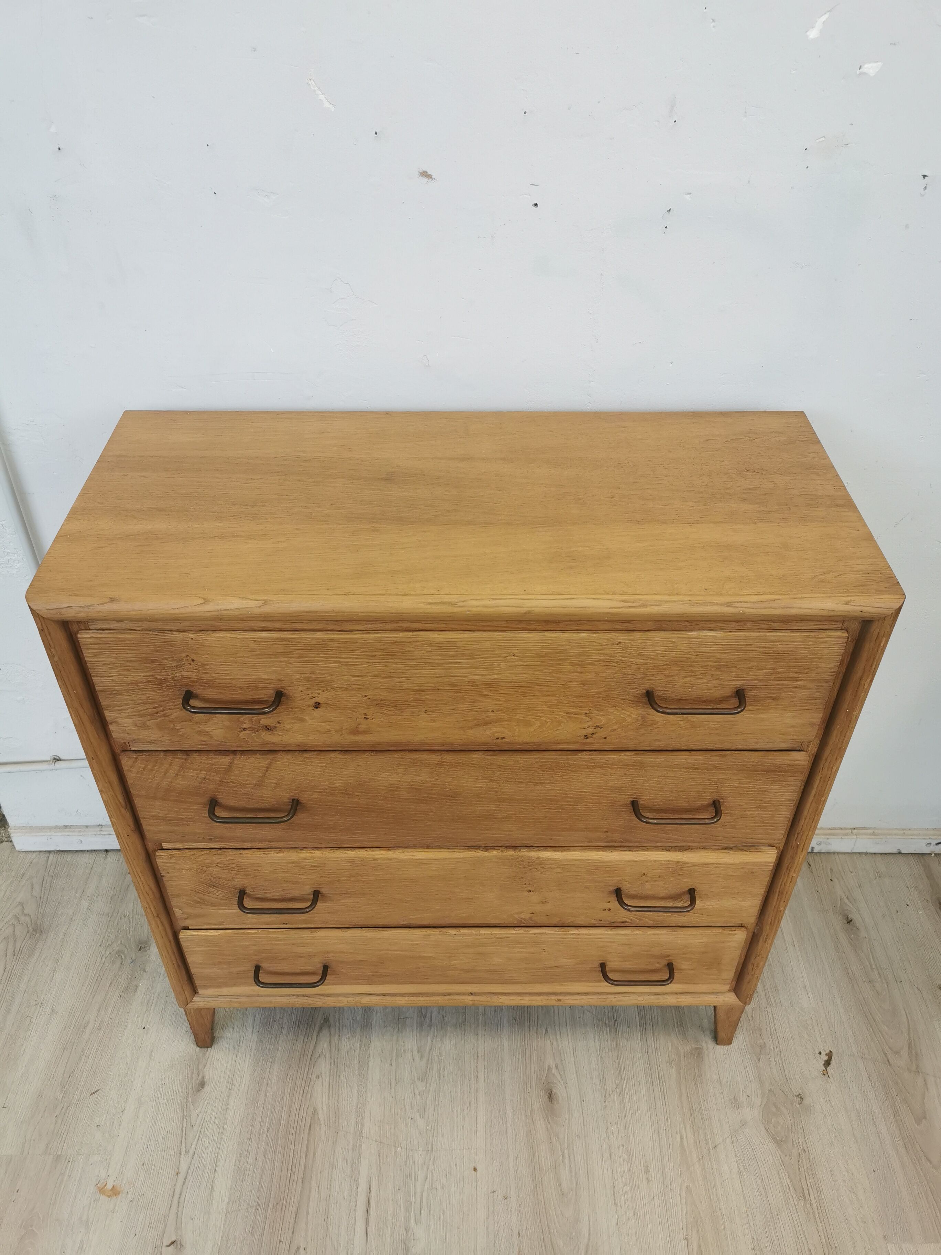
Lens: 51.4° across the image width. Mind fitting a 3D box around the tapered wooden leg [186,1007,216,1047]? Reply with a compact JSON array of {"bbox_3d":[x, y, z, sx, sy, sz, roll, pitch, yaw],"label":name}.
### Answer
[{"bbox_3d":[-0.429,0.635,1.609,0.047,0.140,0.045,0,41,0],"label":"tapered wooden leg"}]

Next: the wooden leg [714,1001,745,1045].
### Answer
[{"bbox_3d":[0.415,0.633,1.614,0.047,0.140,0.045,0,41,0],"label":"wooden leg"}]

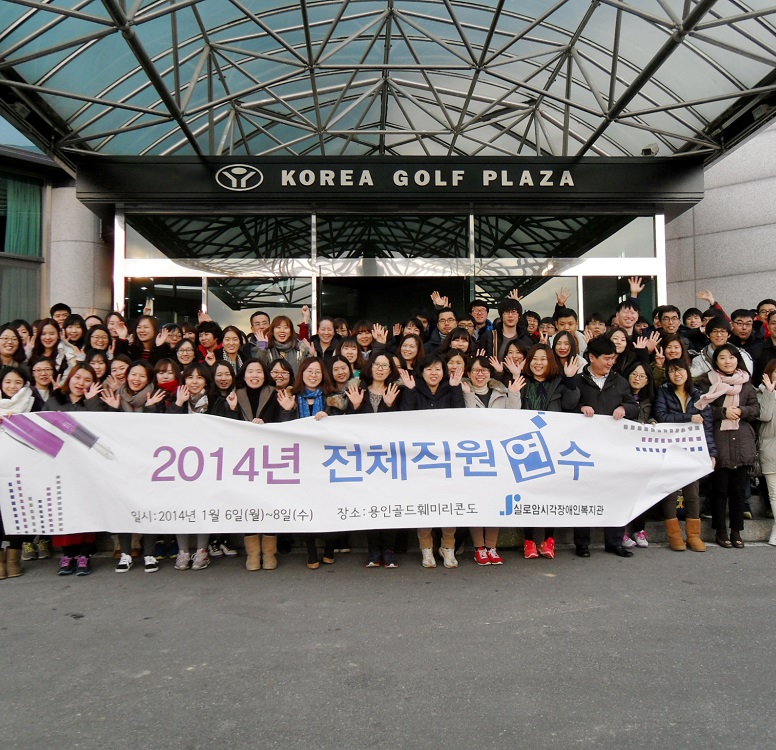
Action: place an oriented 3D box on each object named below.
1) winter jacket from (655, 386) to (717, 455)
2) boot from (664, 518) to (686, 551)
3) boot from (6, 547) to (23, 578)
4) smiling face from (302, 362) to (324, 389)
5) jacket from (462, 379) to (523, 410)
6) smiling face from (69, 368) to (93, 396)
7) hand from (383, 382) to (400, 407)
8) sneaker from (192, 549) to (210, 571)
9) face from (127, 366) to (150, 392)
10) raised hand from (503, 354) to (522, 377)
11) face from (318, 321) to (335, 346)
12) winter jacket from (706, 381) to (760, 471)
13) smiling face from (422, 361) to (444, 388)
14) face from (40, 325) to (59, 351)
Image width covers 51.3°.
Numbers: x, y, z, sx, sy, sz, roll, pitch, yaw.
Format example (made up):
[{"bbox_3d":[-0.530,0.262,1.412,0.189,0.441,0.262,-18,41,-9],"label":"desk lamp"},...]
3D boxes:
[{"bbox_3d":[2.438,0.391,6.650,0.520,0.640,0.340,-1,-3,12],"label":"winter jacket"},{"bbox_3d":[2.432,1.347,6.830,0.120,0.260,0.270,0,-2,-3],"label":"boot"},{"bbox_3d":[-2.831,1.419,6.140,0.120,0.230,0.270,1,-2,-14],"label":"boot"},{"bbox_3d":[-0.577,0.000,6.240,0.155,0.200,0.150,2,-3,-5],"label":"smiling face"},{"bbox_3d":[0.814,0.356,6.330,0.480,0.680,0.300,0,-2,5],"label":"jacket"},{"bbox_3d":[-2.290,0.048,6.030,0.175,0.225,0.175,13,-3,-17],"label":"smiling face"},{"bbox_3d":[0.026,0.145,6.000,0.140,0.185,0.070,5,-3,0],"label":"hand"},{"bbox_3d":[-1.416,1.404,6.140,0.105,0.125,0.260,0,-3,2],"label":"sneaker"},{"bbox_3d":[-1.891,0.026,6.120,0.155,0.205,0.150,7,-3,-16],"label":"face"},{"bbox_3d":[1.039,-0.066,6.700,0.160,0.190,0.080,-8,-3,12],"label":"raised hand"},{"bbox_3d":[-0.548,-0.381,7.250,0.150,0.205,0.150,0,-3,-5],"label":"face"},{"bbox_3d":[2.853,0.409,6.680,0.430,0.730,0.300,-1,-3,14],"label":"winter jacket"},{"bbox_3d":[0.350,-0.004,6.230,0.165,0.210,0.150,0,-2,2],"label":"smiling face"},{"bbox_3d":[-3.055,-0.334,7.300,0.160,0.210,0.150,1,-3,-21],"label":"face"}]

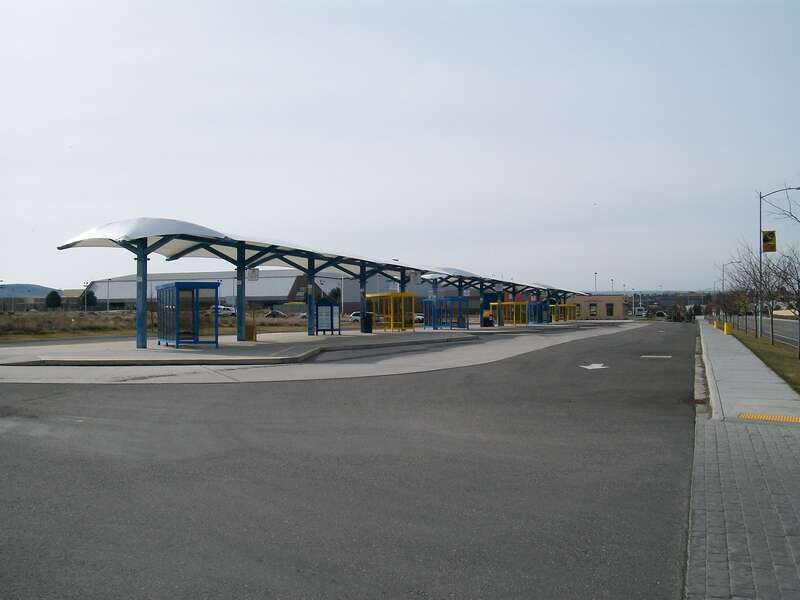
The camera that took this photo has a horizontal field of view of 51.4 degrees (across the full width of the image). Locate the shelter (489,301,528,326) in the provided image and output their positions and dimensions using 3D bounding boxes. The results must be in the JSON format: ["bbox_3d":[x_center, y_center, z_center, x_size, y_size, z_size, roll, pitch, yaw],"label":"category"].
[{"bbox_3d":[11.570,1.509,88.460,1.580,2.480,4.340,0,-1,-25],"label":"shelter"}]

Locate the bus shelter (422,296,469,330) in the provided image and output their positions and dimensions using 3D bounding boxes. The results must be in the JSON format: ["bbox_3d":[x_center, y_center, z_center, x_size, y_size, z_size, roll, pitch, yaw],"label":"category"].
[{"bbox_3d":[3.668,1.117,66.790,1.580,2.480,4.340,0,-1,-25],"label":"bus shelter"}]

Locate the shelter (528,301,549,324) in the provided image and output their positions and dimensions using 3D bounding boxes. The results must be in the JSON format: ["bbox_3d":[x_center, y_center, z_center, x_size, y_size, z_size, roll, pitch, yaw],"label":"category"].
[{"bbox_3d":[15.938,1.623,100.054,1.580,2.480,4.340,0,-1,-25],"label":"shelter"}]

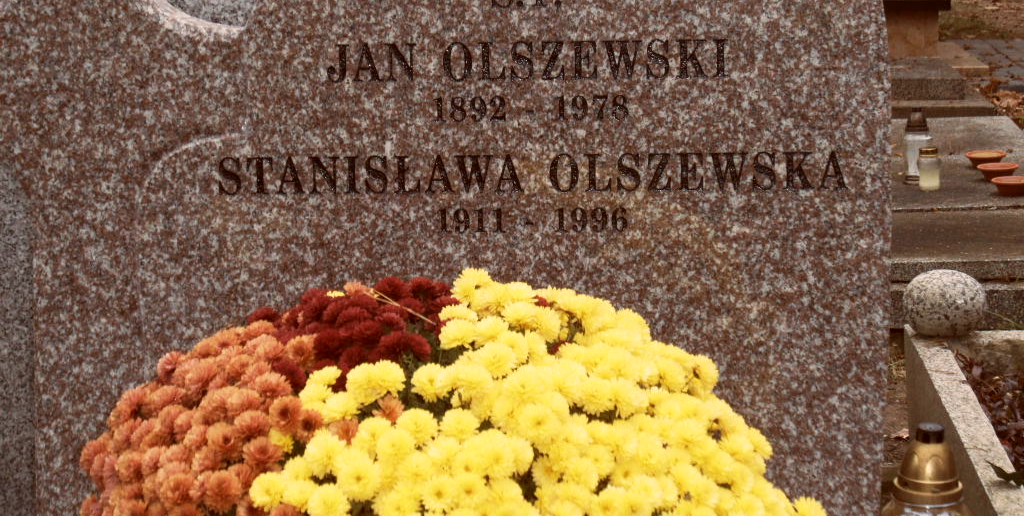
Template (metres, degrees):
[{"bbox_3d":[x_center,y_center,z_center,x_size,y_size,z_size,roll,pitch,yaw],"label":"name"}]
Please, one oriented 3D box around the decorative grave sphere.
[{"bbox_3d":[0.783,0.085,4.280,0.147,0.125,0.147,0,15,0],"label":"decorative grave sphere"}]

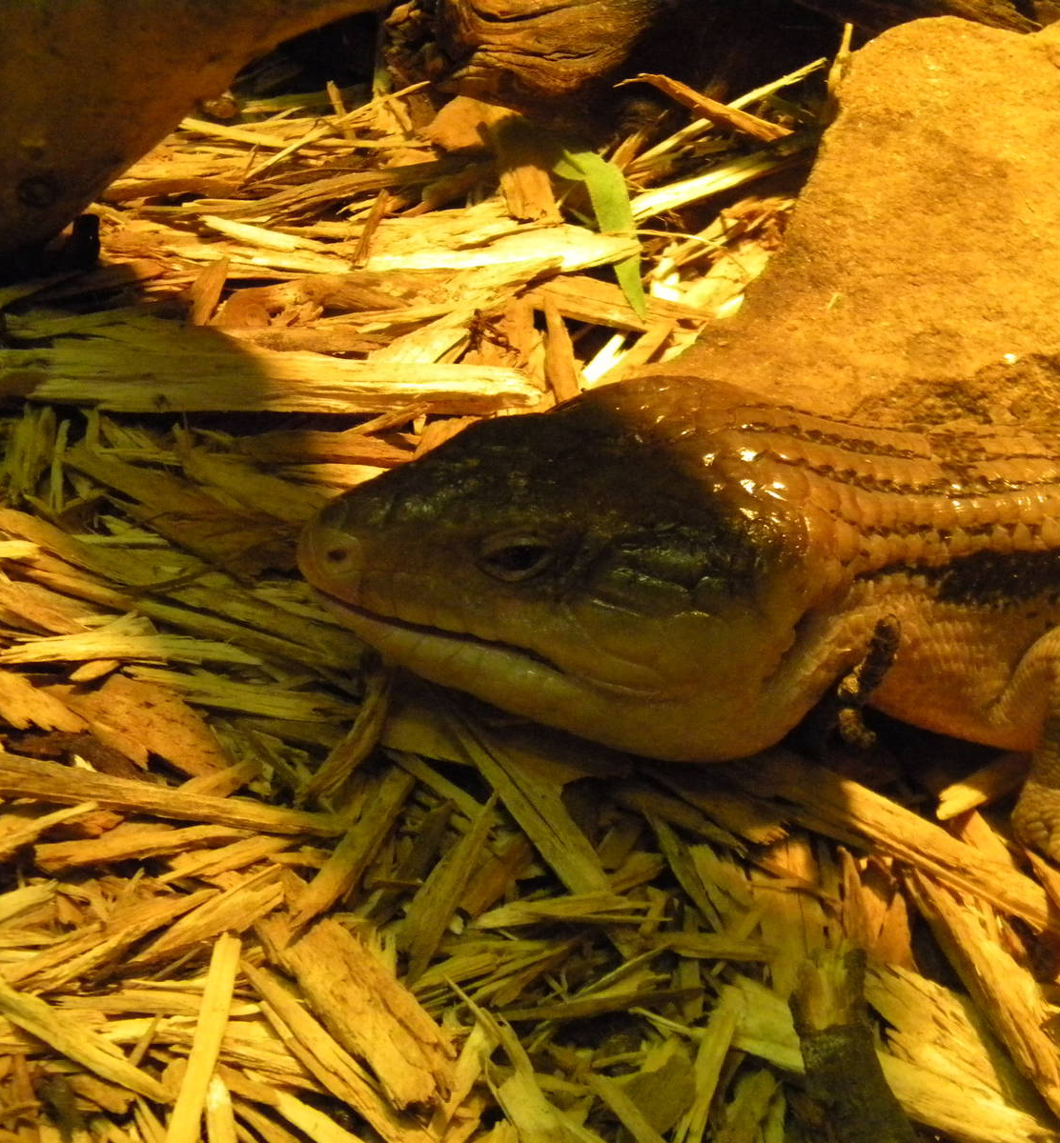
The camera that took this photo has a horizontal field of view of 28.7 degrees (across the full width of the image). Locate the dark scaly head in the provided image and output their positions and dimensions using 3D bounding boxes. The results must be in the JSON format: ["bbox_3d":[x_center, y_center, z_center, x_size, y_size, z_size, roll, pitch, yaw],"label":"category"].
[{"bbox_3d":[0.002,0.000,0.300,0.069,0.044,0.056,-4,39,-14],"label":"dark scaly head"}]

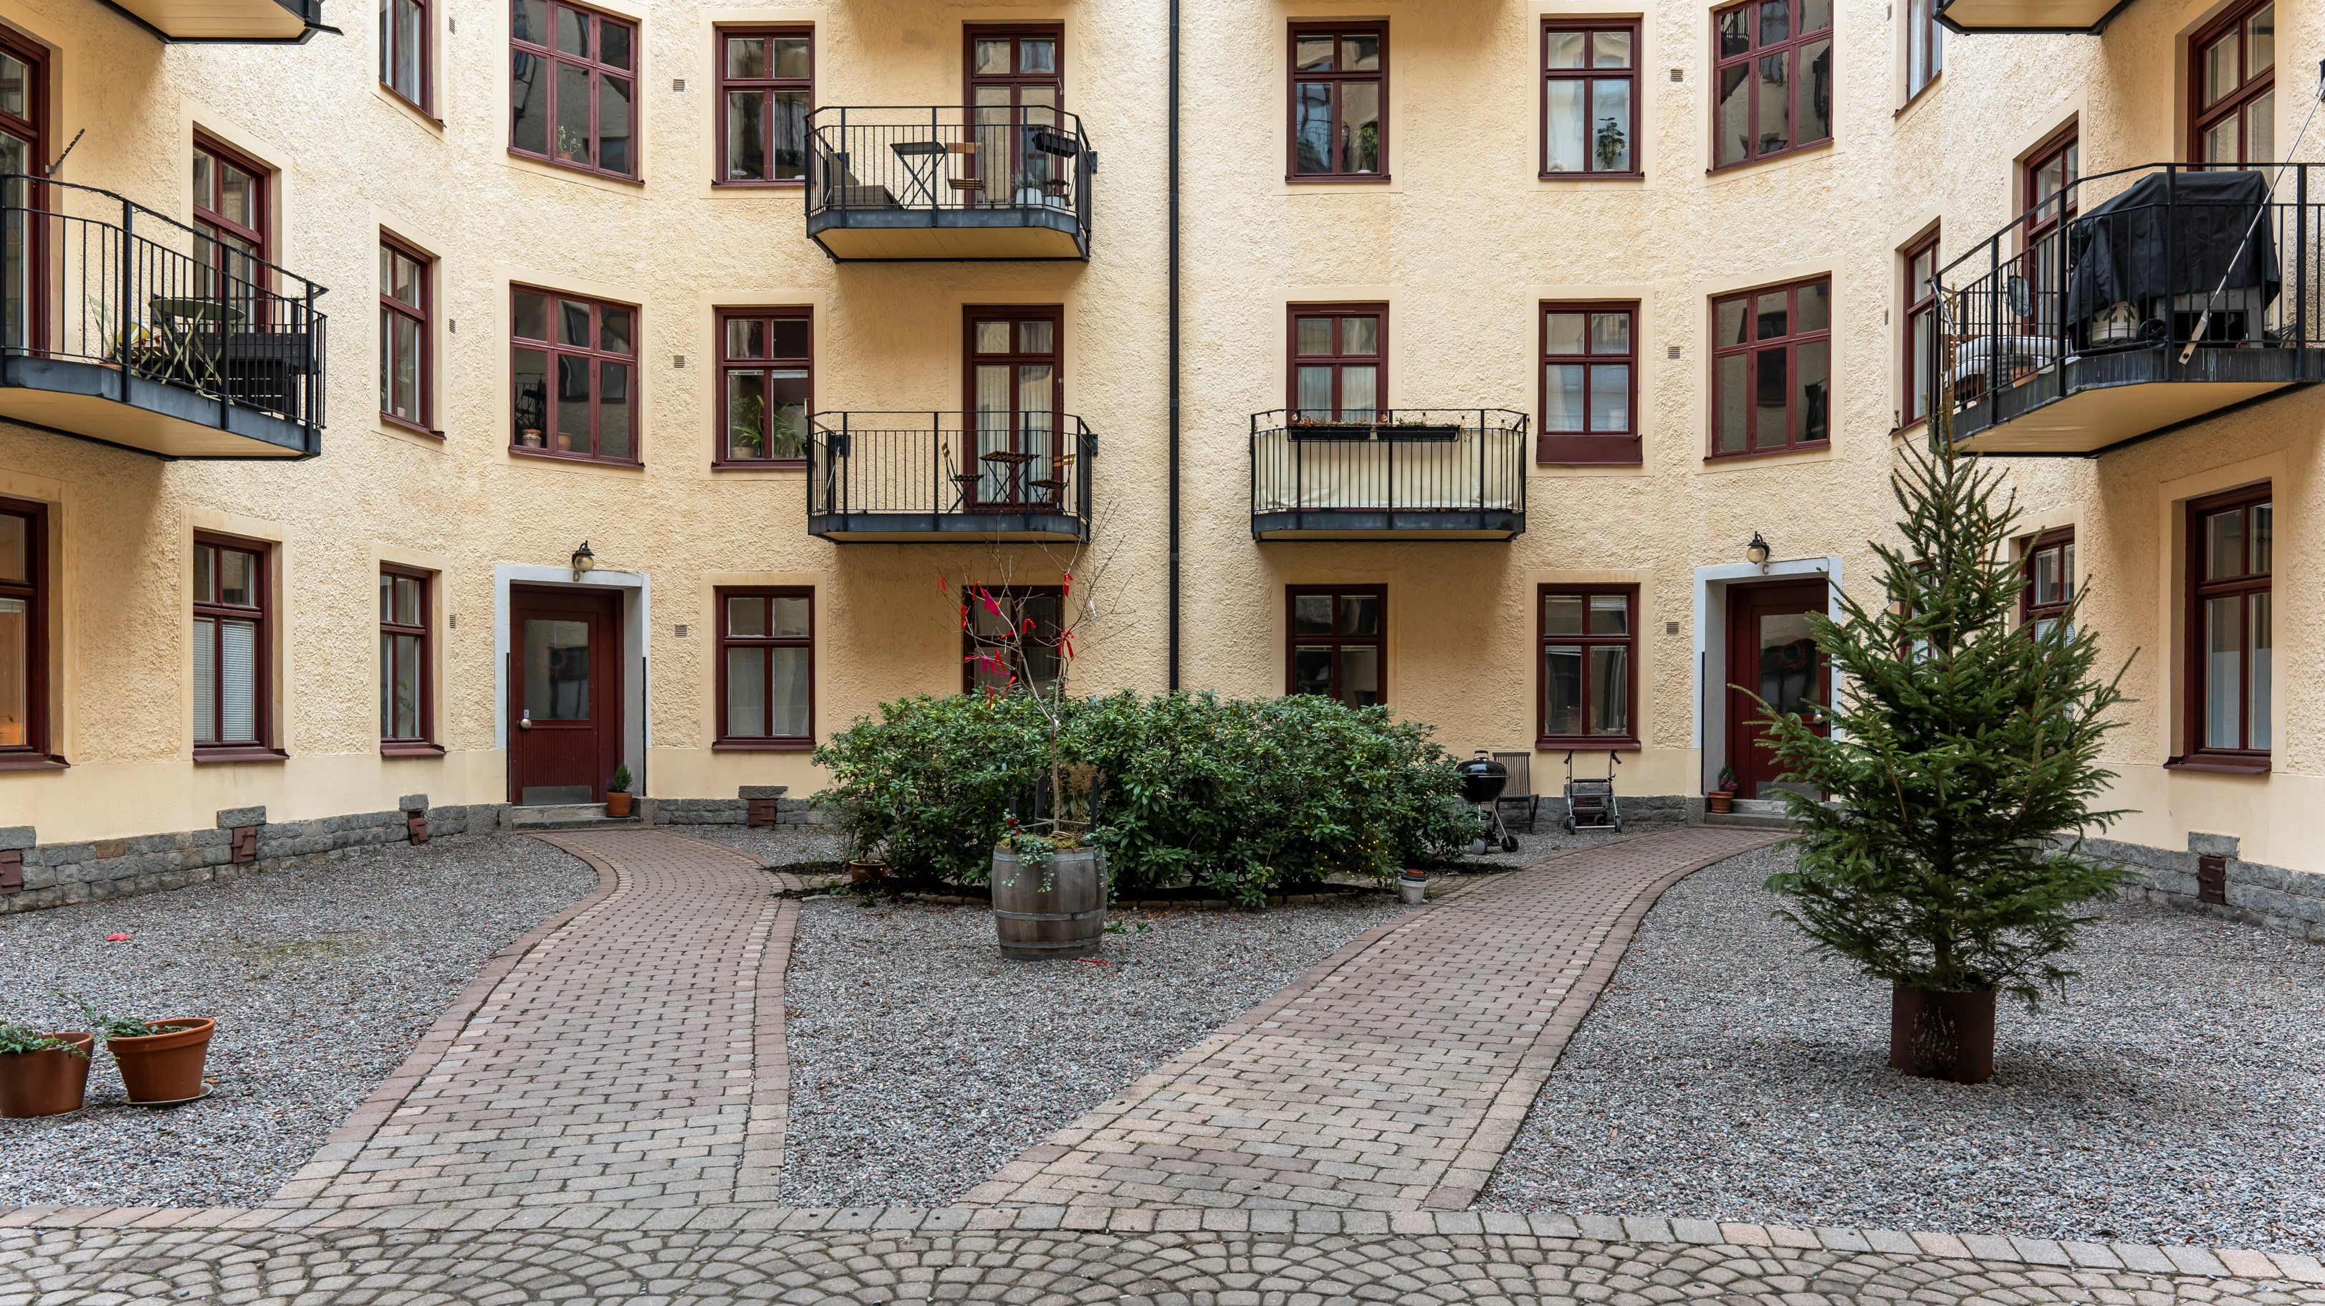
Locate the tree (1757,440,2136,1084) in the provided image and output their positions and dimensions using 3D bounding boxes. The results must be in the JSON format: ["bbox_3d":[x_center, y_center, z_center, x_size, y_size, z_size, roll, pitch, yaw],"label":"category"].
[{"bbox_3d":[3.120,0.320,6.200,1.500,2.740,1.500,0,-1,0],"label":"tree"}]

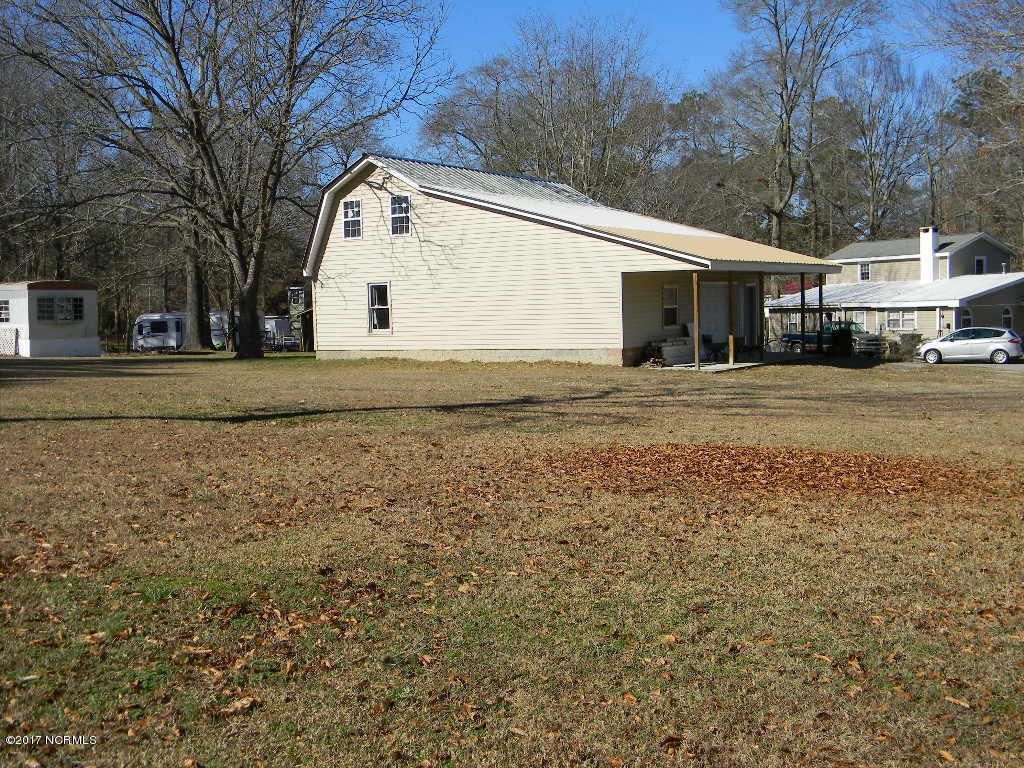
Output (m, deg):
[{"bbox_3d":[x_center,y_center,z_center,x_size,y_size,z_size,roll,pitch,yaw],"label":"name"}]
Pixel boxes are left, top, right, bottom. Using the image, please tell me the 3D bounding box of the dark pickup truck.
[{"bbox_3d":[17.018,-2.420,64.500,5.400,1.800,1.950,1,5,32],"label":"dark pickup truck"}]

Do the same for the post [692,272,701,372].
[{"bbox_3d":[4.459,-1.510,29.217,0.120,2.360,0.120,1,5,29],"label":"post"}]

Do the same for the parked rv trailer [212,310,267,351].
[{"bbox_3d":[-18.943,-3.740,84.000,4.200,2.850,2.450,-3,4,-25],"label":"parked rv trailer"}]

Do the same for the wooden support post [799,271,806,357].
[{"bbox_3d":[8.817,-2.151,36.864,0.120,2.450,0.120,1,5,29],"label":"wooden support post"}]

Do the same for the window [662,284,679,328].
[{"bbox_3d":[4.324,-2.096,33.020,0.100,1.200,1.000,1,5,29],"label":"window"}]

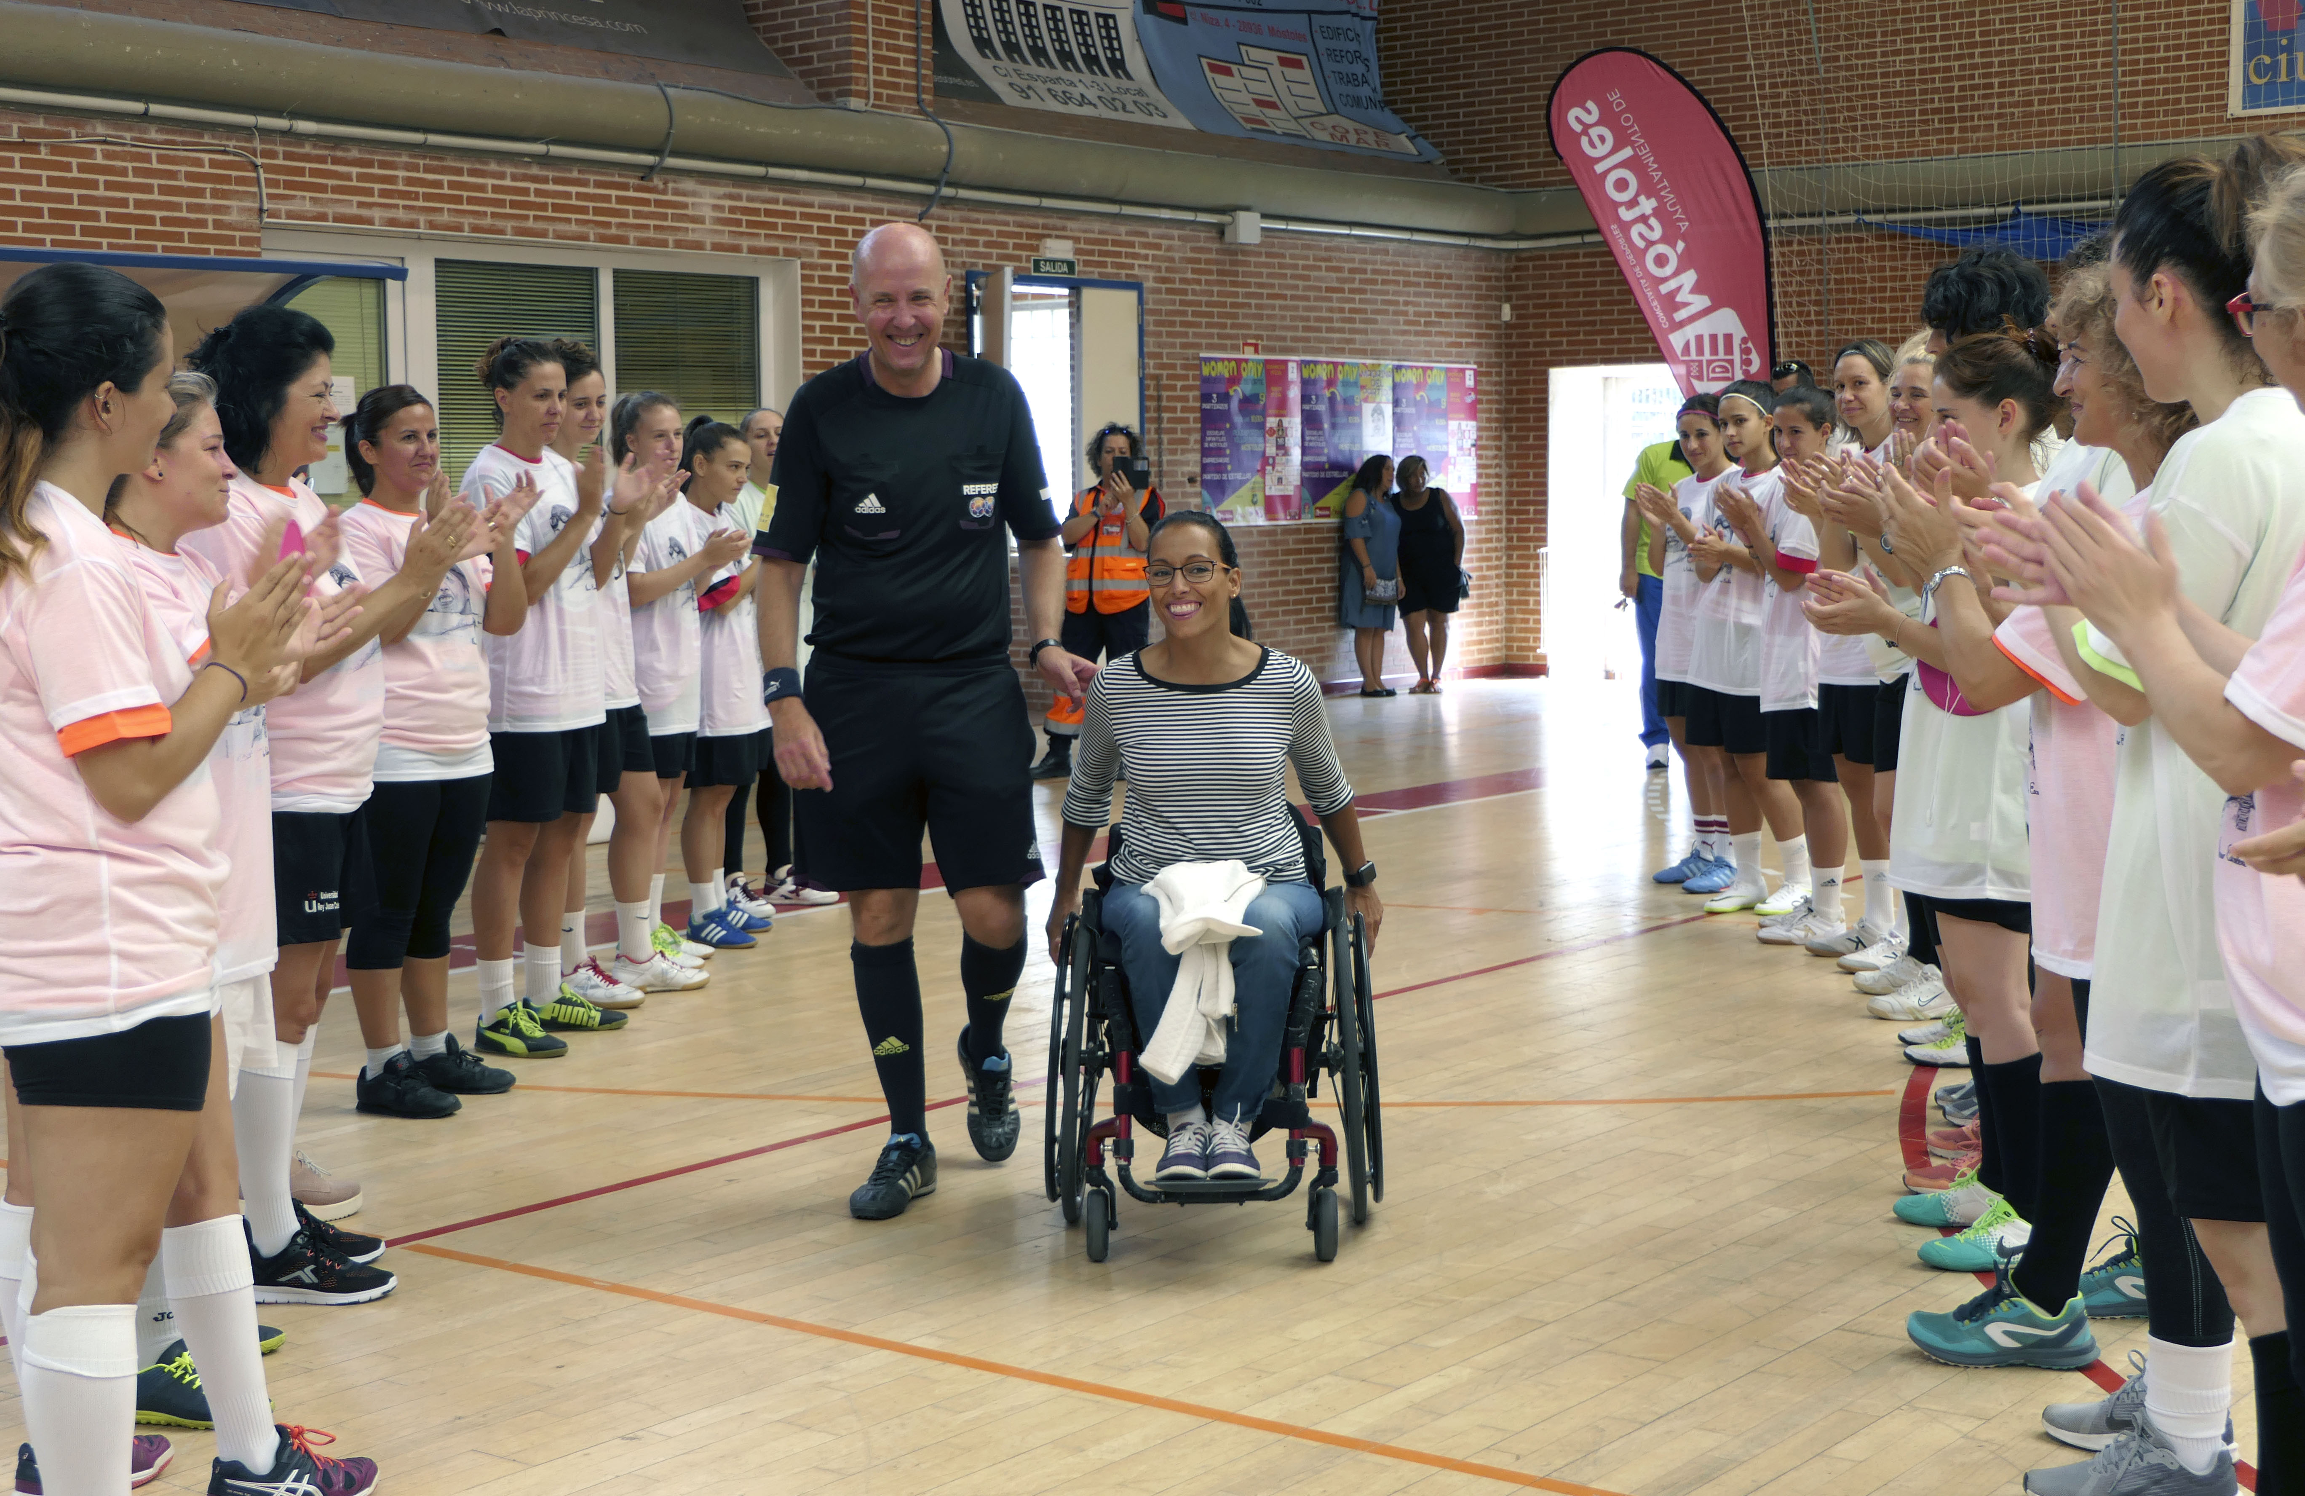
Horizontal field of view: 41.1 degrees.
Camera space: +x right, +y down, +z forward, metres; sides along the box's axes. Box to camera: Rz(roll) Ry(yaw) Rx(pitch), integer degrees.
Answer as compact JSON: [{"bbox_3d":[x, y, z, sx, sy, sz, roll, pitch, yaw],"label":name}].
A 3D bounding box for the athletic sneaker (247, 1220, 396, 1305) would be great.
[{"bbox_3d":[-1.393,0.859,5.150,0.270,0.120,0.100,0,5,4],"label":"athletic sneaker"}]

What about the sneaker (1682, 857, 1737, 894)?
[{"bbox_3d":[1.813,0.407,9.806,0.255,0.105,0.095,1,5,12],"label":"sneaker"}]

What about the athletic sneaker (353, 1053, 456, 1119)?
[{"bbox_3d":[-1.616,0.735,6.683,0.268,0.125,0.105,1,5,24],"label":"athletic sneaker"}]

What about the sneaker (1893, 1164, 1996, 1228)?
[{"bbox_3d":[1.480,0.797,5.577,0.270,0.115,0.100,0,5,10],"label":"sneaker"}]

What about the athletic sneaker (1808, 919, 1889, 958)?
[{"bbox_3d":[1.946,0.523,8.555,0.265,0.110,0.100,0,5,10],"label":"athletic sneaker"}]

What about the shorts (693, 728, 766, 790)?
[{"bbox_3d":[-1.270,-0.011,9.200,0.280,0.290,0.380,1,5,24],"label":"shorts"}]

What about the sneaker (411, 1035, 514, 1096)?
[{"bbox_3d":[-1.569,0.722,6.985,0.265,0.112,0.100,1,5,12],"label":"sneaker"}]

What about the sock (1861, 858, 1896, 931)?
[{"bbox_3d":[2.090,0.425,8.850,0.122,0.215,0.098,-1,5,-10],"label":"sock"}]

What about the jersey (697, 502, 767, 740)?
[{"bbox_3d":[-1.267,-0.384,9.220,0.290,0.700,0.420,1,5,24],"label":"jersey"}]

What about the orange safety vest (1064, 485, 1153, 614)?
[{"bbox_3d":[-0.198,-0.902,14.050,0.430,0.600,0.280,1,6,18],"label":"orange safety vest"}]

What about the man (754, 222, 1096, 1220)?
[{"bbox_3d":[-0.426,-0.061,5.747,0.620,1.825,0.550,0,5,0],"label":"man"}]

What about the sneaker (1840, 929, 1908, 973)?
[{"bbox_3d":[1.998,0.554,8.476,0.280,0.105,0.100,-4,6,-30],"label":"sneaker"}]

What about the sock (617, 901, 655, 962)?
[{"bbox_3d":[-1.407,0.509,8.357,0.110,0.180,0.090,-1,5,-5],"label":"sock"}]

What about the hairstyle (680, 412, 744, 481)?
[{"bbox_3d":[-1.310,-0.884,9.200,0.220,0.210,0.160,2,6,28],"label":"hairstyle"}]

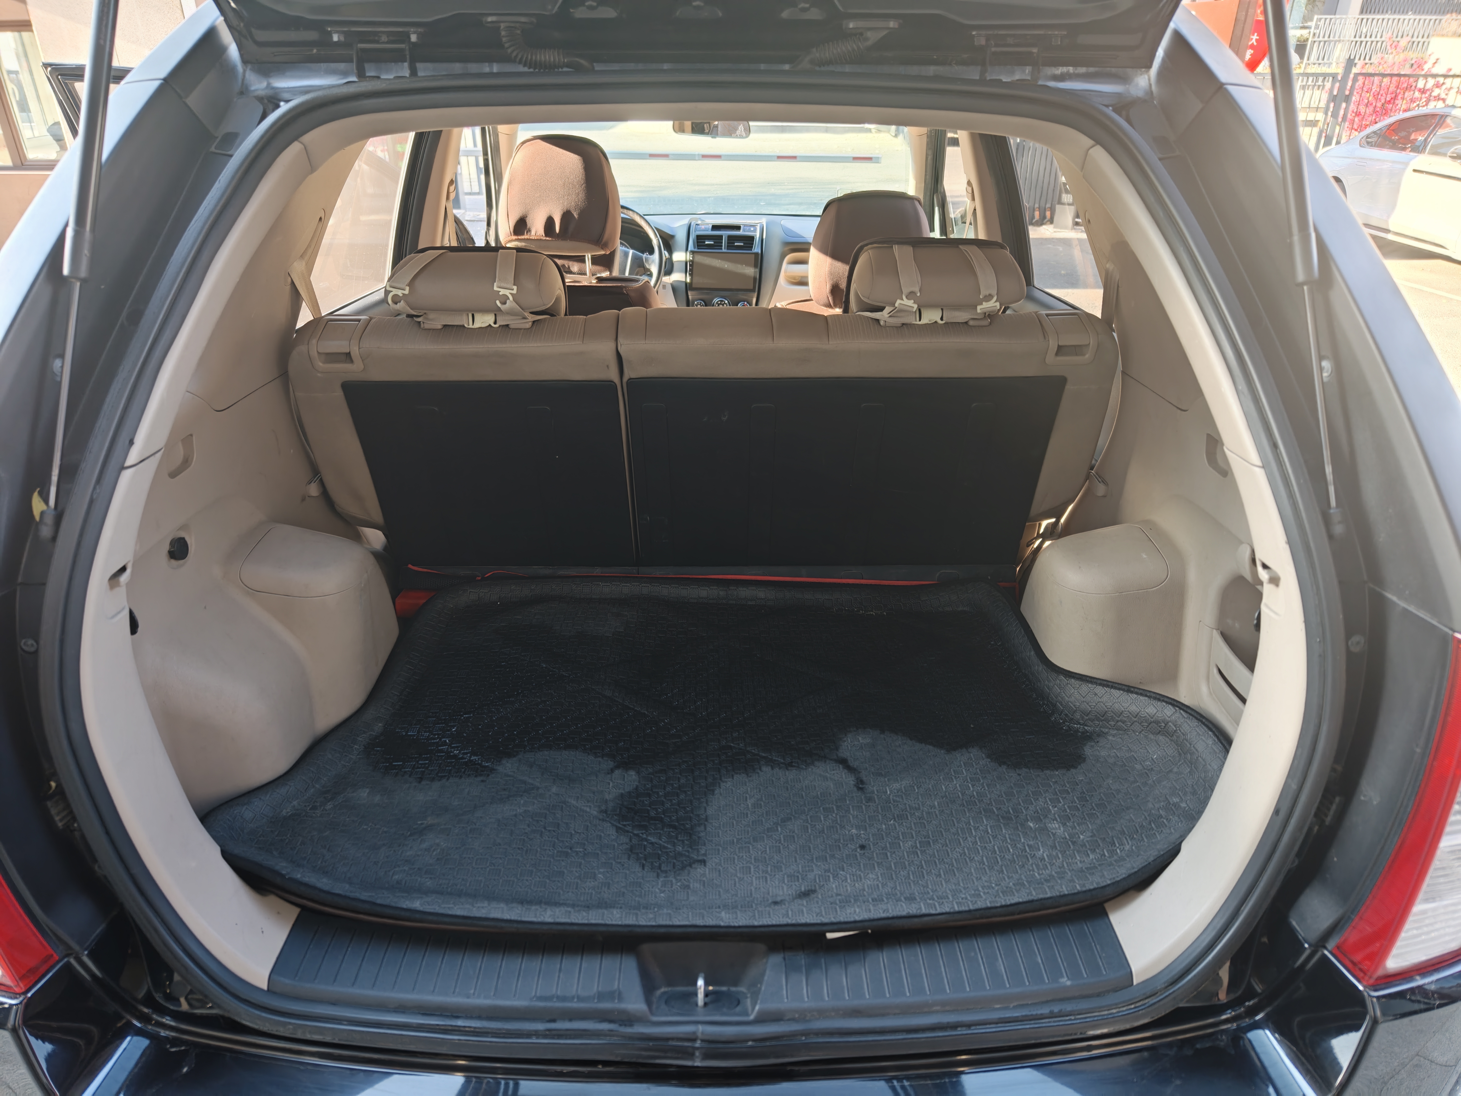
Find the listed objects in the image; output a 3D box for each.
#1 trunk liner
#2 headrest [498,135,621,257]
[{"bbox_3d":[0.005,0.226,1.333,1.290,0.060,0.710,0,28,0],"label":"trunk liner"},{"bbox_3d":[-0.385,-0.791,2.180,0.265,0.235,0.150,0,35,0],"label":"headrest"}]

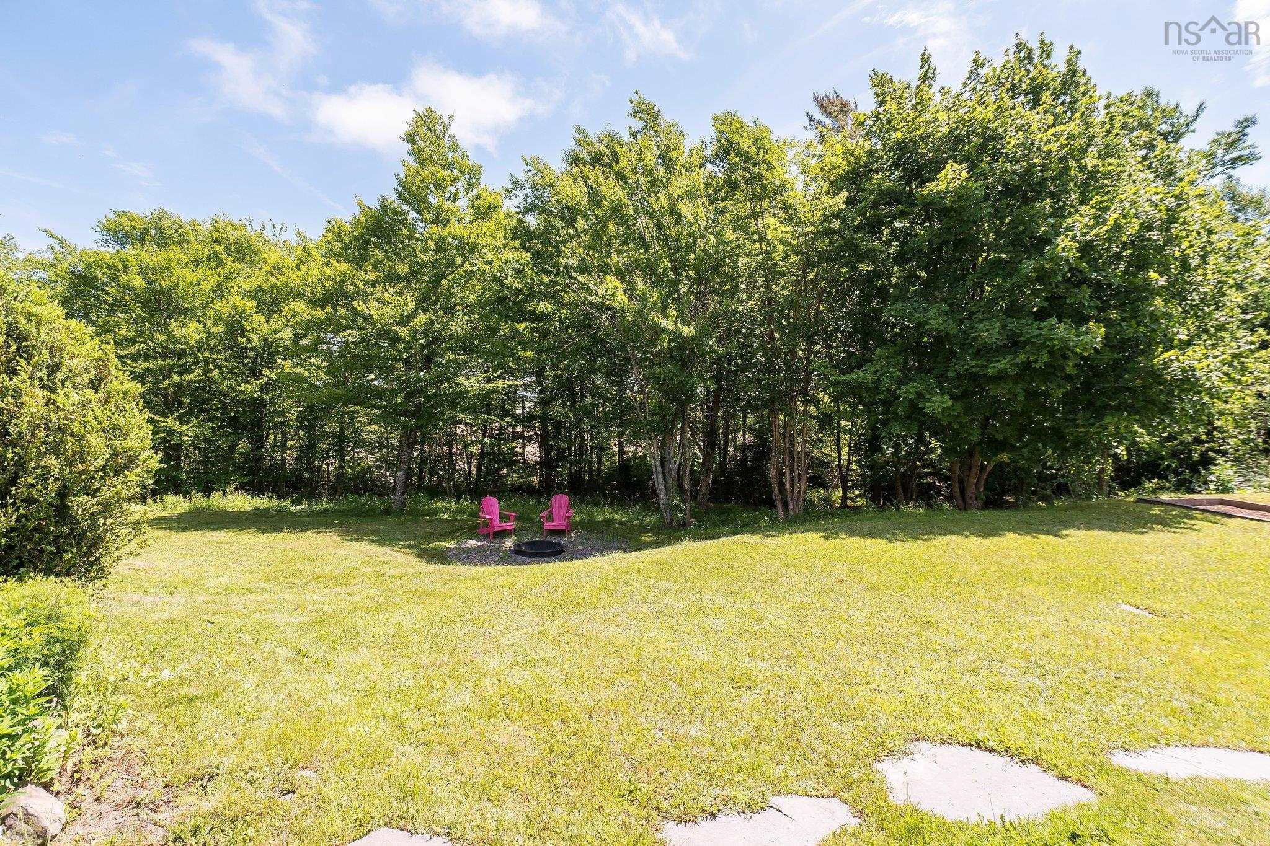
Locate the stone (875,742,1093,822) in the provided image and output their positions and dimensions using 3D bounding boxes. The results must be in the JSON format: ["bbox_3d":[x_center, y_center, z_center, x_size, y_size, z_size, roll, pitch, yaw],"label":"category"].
[{"bbox_3d":[1.459,1.525,2.220,0.830,0.050,0.505,0,0,8],"label":"stone"}]

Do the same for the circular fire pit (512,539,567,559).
[{"bbox_3d":[-1.890,2.480,10.500,1.020,0.130,1.020,0,0,0],"label":"circular fire pit"}]

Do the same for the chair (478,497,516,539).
[{"bbox_3d":[-3.125,2.080,11.940,0.750,0.900,0.840,0,0,-33],"label":"chair"}]

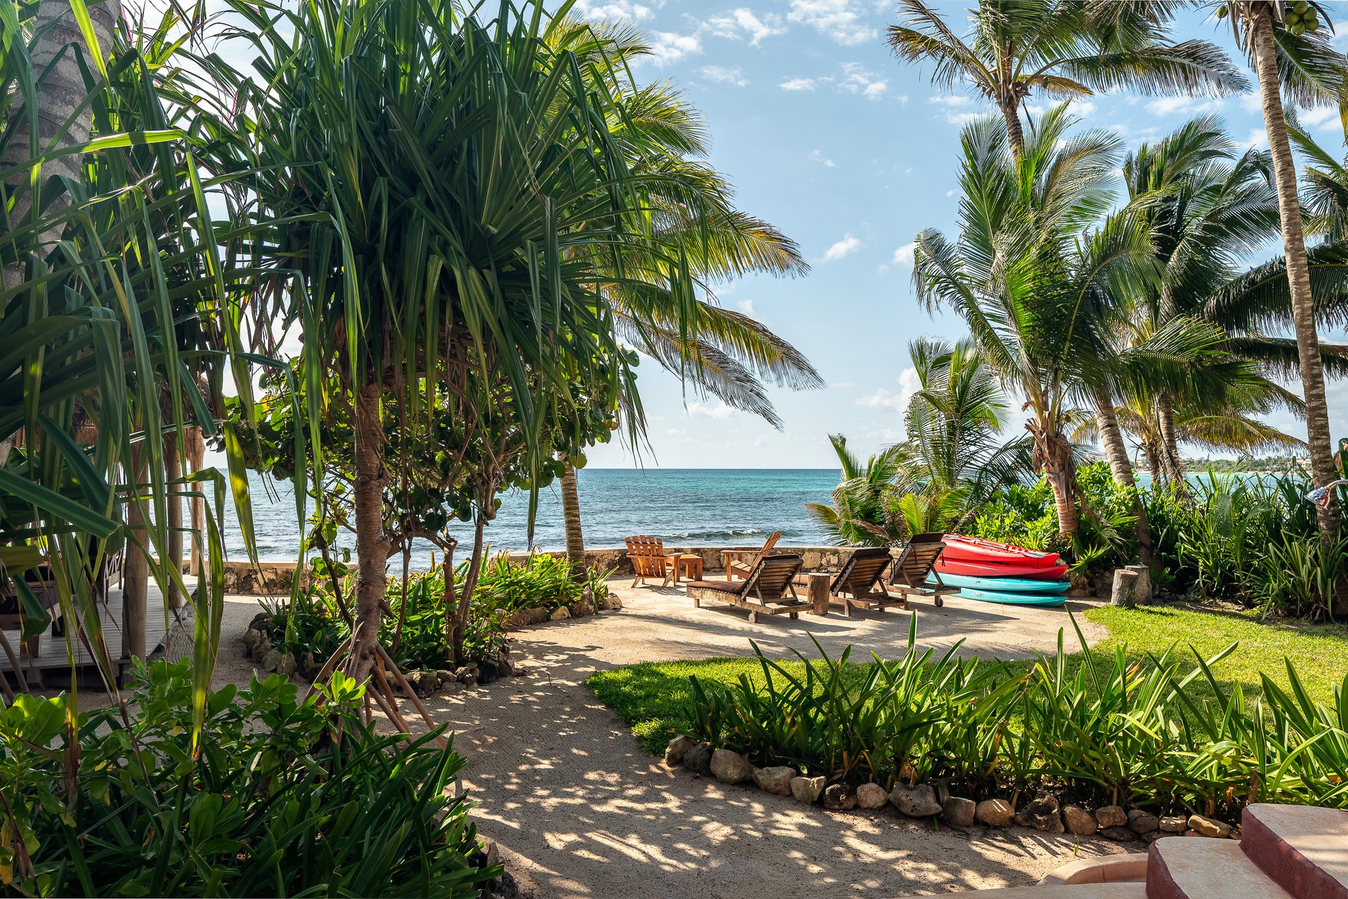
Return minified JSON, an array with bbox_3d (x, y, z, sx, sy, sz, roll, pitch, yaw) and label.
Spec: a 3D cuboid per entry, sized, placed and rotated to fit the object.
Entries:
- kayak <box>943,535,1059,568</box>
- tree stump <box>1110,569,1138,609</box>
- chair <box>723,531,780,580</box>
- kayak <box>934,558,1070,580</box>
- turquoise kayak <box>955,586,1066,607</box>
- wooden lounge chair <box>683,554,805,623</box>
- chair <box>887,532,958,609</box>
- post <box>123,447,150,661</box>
[{"bbox_3d":[4.860,1.623,15.650,0.760,0.380,3.100,1,-1,-35],"label":"kayak"},{"bbox_3d":[6.781,2.103,14.633,0.390,0.520,0.390,0,-1,0],"label":"tree stump"},{"bbox_3d":[1.460,2.001,18.300,0.980,0.930,0.760,0,-1,17],"label":"chair"},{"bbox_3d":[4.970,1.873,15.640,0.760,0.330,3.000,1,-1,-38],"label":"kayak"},{"bbox_3d":[4.900,2.262,15.600,0.750,0.310,3.000,1,-1,-35],"label":"turquoise kayak"},{"bbox_3d":[1.040,1.937,14.120,0.720,0.890,2.000,1,-1,-30],"label":"wooden lounge chair"},{"bbox_3d":[3.500,1.853,15.150,0.720,1.080,2.000,1,-1,-28],"label":"chair"},{"bbox_3d":[-5.027,0.833,9.137,0.210,2.300,0.210,0,-1,0],"label":"post"}]

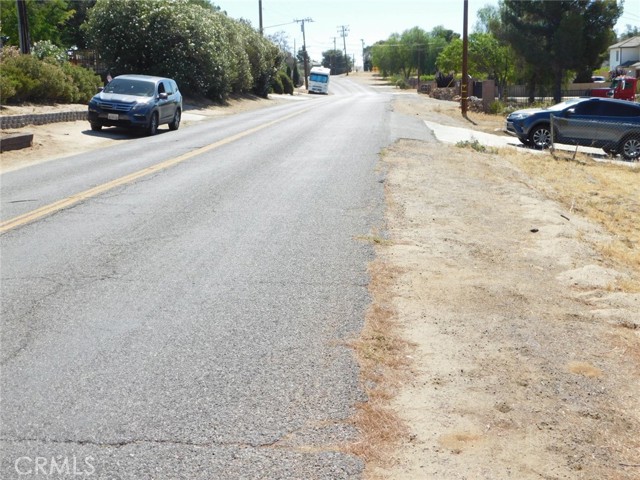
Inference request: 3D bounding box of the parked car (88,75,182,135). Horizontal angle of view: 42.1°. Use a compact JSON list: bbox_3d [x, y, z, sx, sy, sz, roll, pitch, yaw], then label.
[{"bbox_3d":[-6.000,-4.530,27.500,2.020,1.770,4.920,4,11,4],"label":"parked car"}]

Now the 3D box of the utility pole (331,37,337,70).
[{"bbox_3d":[4.221,-52.248,234.108,1.900,9.480,0.400,-2,11,0],"label":"utility pole"}]

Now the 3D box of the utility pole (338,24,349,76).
[{"bbox_3d":[5.051,-37.415,164.088,2.400,9.710,0.400,-5,11,1],"label":"utility pole"}]

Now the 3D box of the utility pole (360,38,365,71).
[{"bbox_3d":[11.431,-49.003,221.174,0.800,8.780,0.450,-2,11,0],"label":"utility pole"}]

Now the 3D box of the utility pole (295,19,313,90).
[{"bbox_3d":[-2.074,-26.102,117.088,2.500,9.700,0.450,-3,11,0],"label":"utility pole"}]

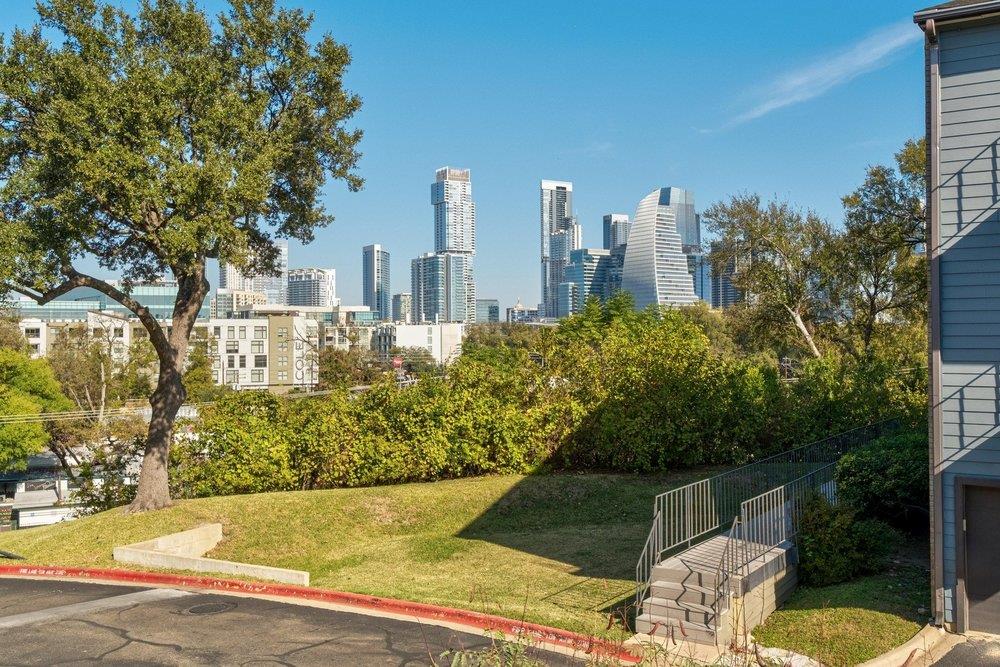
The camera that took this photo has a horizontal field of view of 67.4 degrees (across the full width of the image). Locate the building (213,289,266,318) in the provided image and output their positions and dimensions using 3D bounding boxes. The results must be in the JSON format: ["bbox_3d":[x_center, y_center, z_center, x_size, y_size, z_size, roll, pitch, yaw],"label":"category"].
[{"bbox_3d":[-228.000,-14.000,660.000,45.000,49.000,30.000,0,0,-30],"label":"building"}]

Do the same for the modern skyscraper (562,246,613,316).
[{"bbox_3d":[109.000,-46.000,932.000,42.000,117.000,44.000,0,0,-30],"label":"modern skyscraper"}]

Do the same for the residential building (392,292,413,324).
[{"bbox_3d":[-157.000,-27.500,1230.000,26.000,77.000,30.000,0,0,-31],"label":"residential building"}]

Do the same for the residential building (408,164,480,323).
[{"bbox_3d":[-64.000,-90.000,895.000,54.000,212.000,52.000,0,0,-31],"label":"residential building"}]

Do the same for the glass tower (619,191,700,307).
[{"bbox_3d":[188.000,-76.000,873.000,60.000,178.000,60.000,0,0,-30],"label":"glass tower"}]

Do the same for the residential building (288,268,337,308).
[{"bbox_3d":[-236.000,-33.000,940.000,48.000,97.000,40.000,-1,0,36],"label":"residential building"}]

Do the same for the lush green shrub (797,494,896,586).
[{"bbox_3d":[5.950,3.420,12.900,1.700,1.350,1.550,0,0,24],"label":"lush green shrub"}]

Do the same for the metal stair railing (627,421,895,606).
[{"bbox_3d":[7.100,3.150,15.700,1.350,1.700,14.600,-1,0,41],"label":"metal stair railing"}]

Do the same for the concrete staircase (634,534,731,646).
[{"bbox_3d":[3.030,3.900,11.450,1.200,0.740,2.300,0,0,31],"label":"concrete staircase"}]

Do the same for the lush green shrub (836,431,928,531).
[{"bbox_3d":[7.650,2.850,14.800,2.000,1.950,1.900,0,0,24],"label":"lush green shrub"}]

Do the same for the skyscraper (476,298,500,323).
[{"bbox_3d":[-18.000,-20.000,1060.000,33.000,54.000,29.000,0,0,-30],"label":"skyscraper"}]

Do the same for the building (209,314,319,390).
[{"bbox_3d":[-53.500,4.100,173.000,22.000,16.800,16.000,0,0,-1],"label":"building"}]

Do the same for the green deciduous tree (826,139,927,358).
[{"bbox_3d":[15.300,-1.400,30.000,5.200,11.600,5.200,0,0,24],"label":"green deciduous tree"}]

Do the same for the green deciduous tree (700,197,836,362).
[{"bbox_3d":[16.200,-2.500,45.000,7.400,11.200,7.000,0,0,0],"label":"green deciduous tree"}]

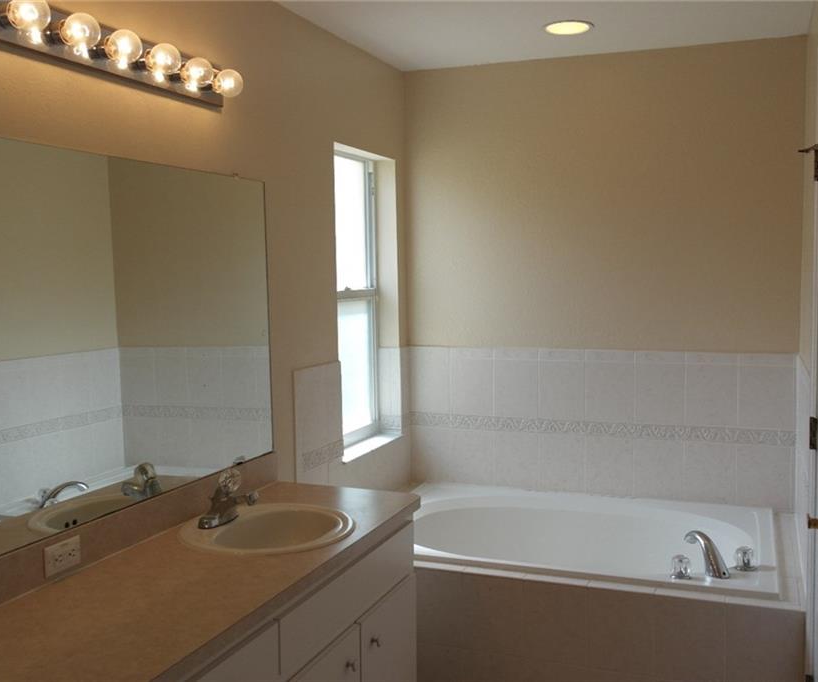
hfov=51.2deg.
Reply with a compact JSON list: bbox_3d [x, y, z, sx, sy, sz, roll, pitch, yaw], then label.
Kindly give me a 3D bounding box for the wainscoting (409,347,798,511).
[{"bbox_3d":[0.769,0.353,3.663,1.628,0.634,0.020,1,5,22],"label":"wainscoting"}]

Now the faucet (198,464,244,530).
[{"bbox_3d":[-0.477,0.424,2.323,0.150,0.138,0.155,1,5,22],"label":"faucet"}]

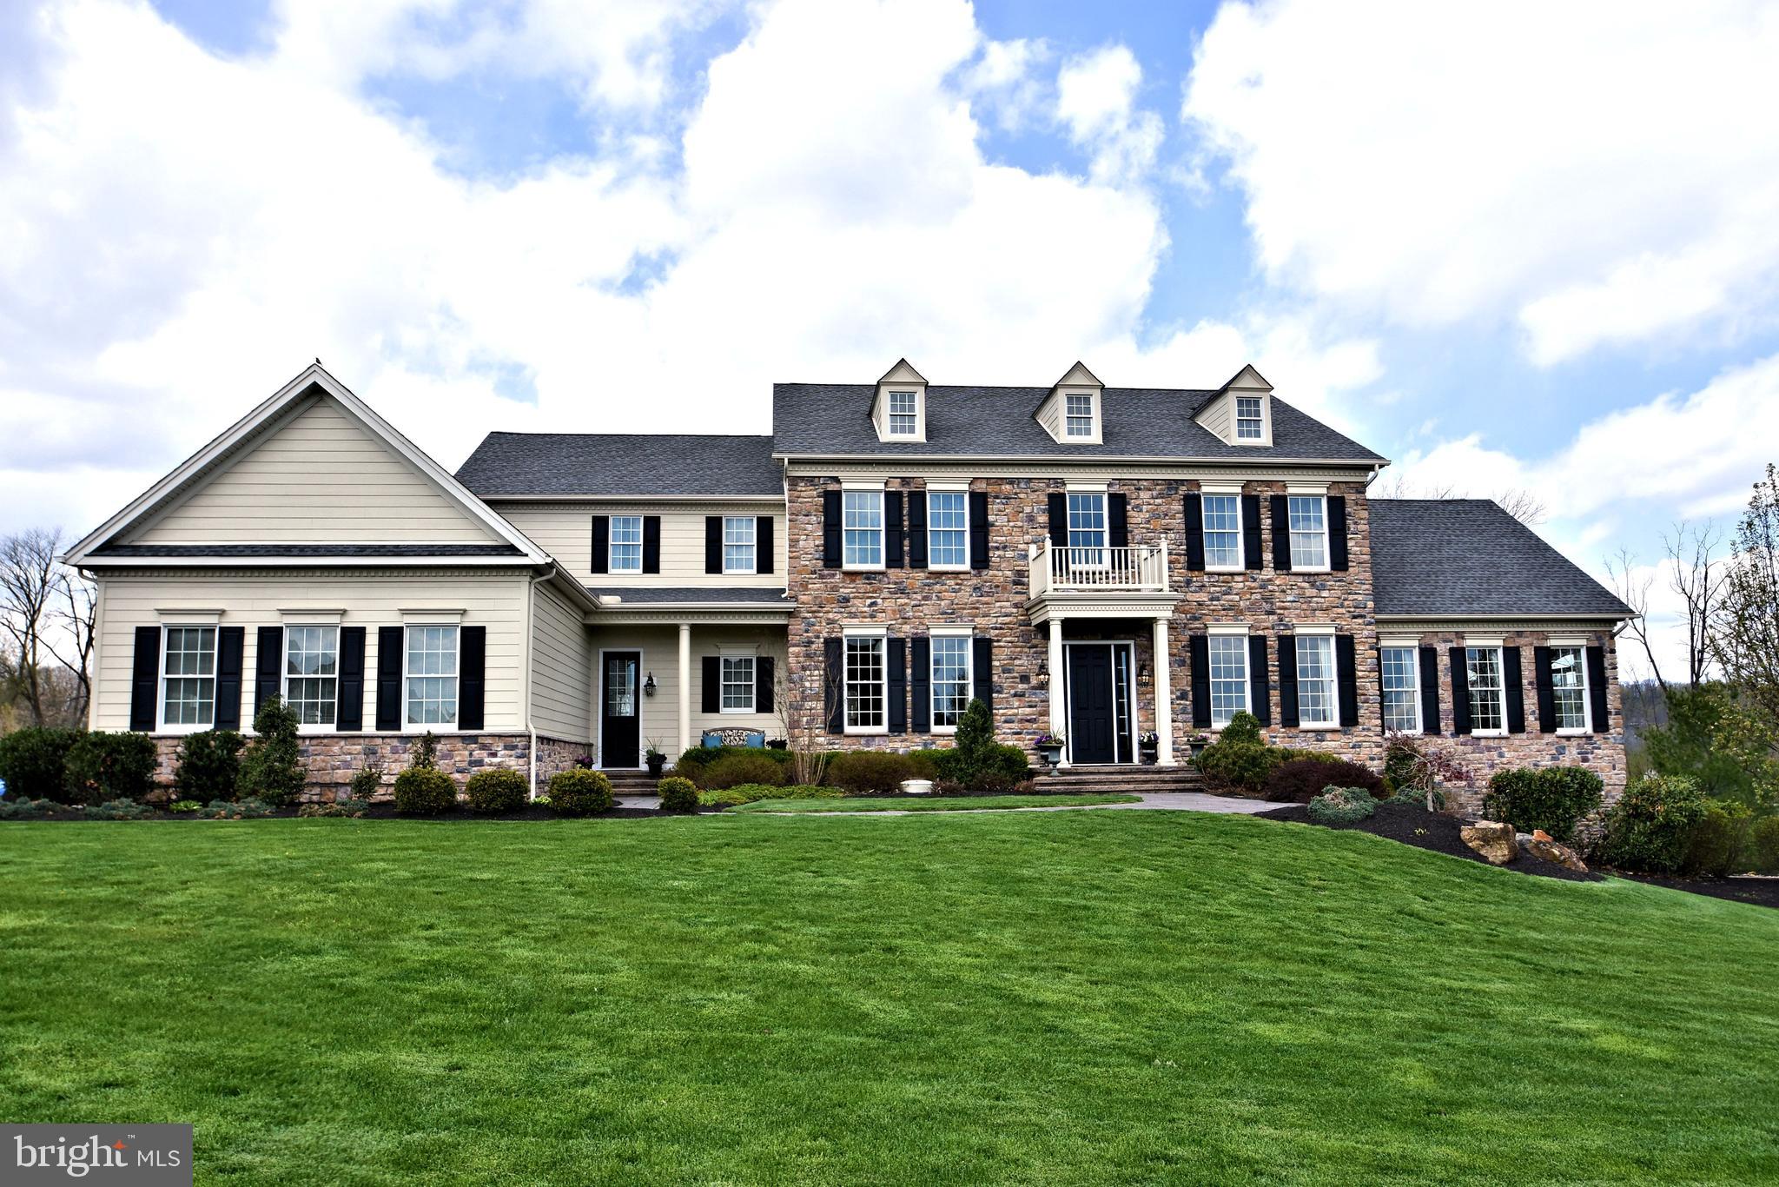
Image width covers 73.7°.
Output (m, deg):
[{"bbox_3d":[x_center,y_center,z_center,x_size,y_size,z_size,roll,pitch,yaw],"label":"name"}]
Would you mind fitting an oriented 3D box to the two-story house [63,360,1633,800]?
[{"bbox_3d":[1.591,-0.376,27.806,29.300,11.100,18.100,0,-8,-6],"label":"two-story house"}]

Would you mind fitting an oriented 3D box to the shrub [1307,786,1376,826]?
[{"bbox_3d":[7.737,3.622,20.283,1.110,0.665,1.110,0,-8,-6],"label":"shrub"}]

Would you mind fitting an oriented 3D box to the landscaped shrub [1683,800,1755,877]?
[{"bbox_3d":[16.458,4.873,23.642,1.296,1.523,1.296,0,-8,-6],"label":"landscaped shrub"}]

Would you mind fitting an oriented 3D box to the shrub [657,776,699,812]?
[{"bbox_3d":[-3.140,2.983,17.627,0.630,0.537,0.630,0,-8,-6],"label":"shrub"}]

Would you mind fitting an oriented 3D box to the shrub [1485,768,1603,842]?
[{"bbox_3d":[13.410,4.343,24.320,2.196,1.595,1.757,0,-8,-6],"label":"shrub"}]

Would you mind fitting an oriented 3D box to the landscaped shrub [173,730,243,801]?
[{"bbox_3d":[-9.563,2.435,16.637,0.845,1.033,0.845,0,-8,-6],"label":"landscaped shrub"}]

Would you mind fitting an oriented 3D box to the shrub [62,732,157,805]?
[{"bbox_3d":[-10.788,2.431,16.409,1.109,1.038,0.998,0,-8,-6],"label":"shrub"}]

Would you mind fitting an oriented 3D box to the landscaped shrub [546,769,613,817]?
[{"bbox_3d":[-4.308,2.776,16.520,0.899,0.658,0.899,0,-8,-6],"label":"landscaped shrub"}]

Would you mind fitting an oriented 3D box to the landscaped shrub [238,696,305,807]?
[{"bbox_3d":[-8.629,2.202,16.565,0.826,1.552,0.826,0,-8,-6],"label":"landscaped shrub"}]

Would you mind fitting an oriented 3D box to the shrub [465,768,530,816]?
[{"bbox_3d":[-5.432,2.757,16.407,0.840,0.653,0.840,0,-8,-6],"label":"shrub"}]

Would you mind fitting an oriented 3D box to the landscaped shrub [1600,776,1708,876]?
[{"bbox_3d":[14.857,4.463,23.029,1.814,1.942,1.814,0,-8,-6],"label":"landscaped shrub"}]

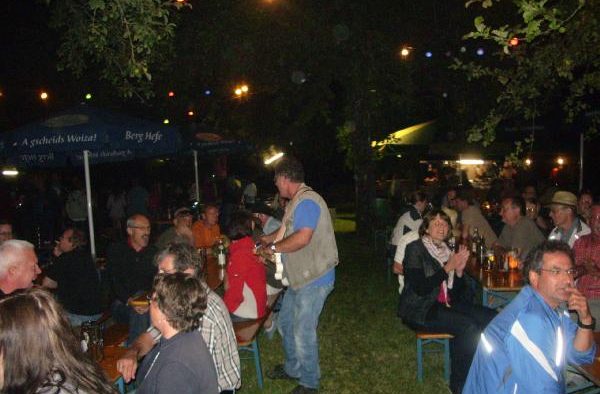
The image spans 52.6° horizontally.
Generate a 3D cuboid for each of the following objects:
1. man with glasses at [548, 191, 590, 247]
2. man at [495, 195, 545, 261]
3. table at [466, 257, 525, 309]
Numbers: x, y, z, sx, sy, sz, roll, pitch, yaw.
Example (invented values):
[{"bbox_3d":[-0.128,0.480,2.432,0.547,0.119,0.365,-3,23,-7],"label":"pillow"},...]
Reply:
[{"bbox_3d":[2.360,0.616,5.400,0.550,1.330,0.780,1,4,45],"label":"man with glasses"},{"bbox_3d":[1.960,0.636,5.450,0.750,1.300,0.550,-3,3,-21],"label":"man"},{"bbox_3d":[1.670,0.927,5.100,0.560,0.770,2.200,-1,3,9],"label":"table"}]

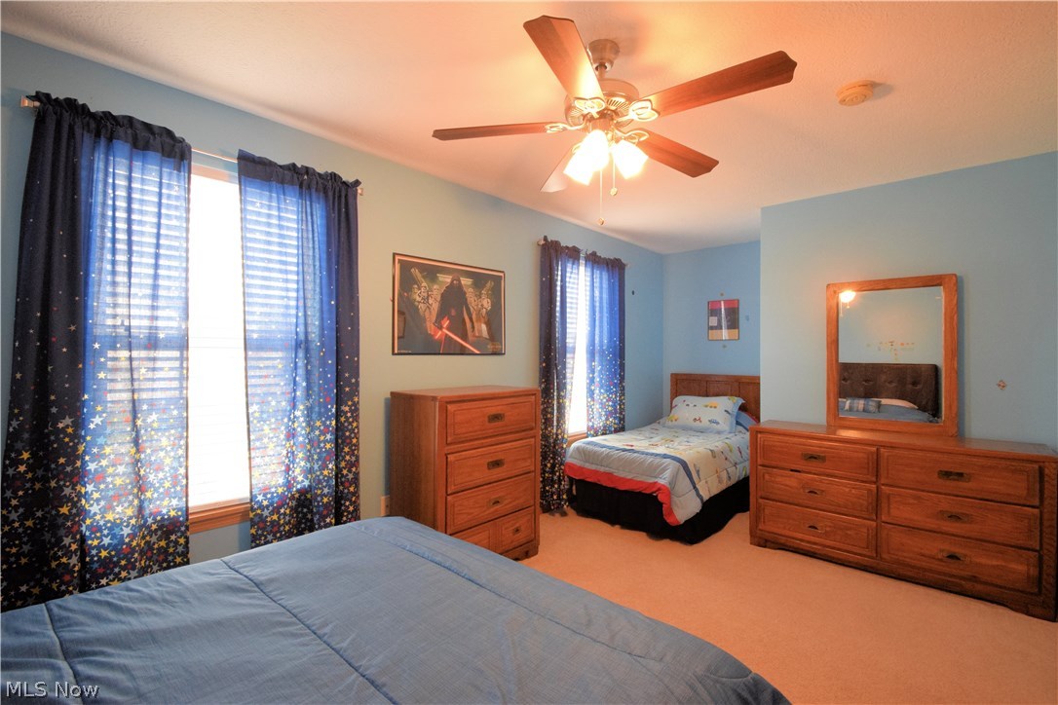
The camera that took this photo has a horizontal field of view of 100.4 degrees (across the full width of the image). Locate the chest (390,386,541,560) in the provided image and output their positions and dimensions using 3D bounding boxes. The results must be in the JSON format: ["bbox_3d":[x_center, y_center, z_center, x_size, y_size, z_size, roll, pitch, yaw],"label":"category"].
[{"bbox_3d":[-0.379,0.779,2.777,0.480,1.078,0.763,0,0,44],"label":"chest"}]

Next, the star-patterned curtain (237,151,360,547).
[{"bbox_3d":[-1.118,0.194,2.215,0.111,2.207,0.565,0,0,44],"label":"star-patterned curtain"}]

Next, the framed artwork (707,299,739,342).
[{"bbox_3d":[2.064,-0.336,4.676,0.293,0.429,0.025,0,0,41],"label":"framed artwork"}]

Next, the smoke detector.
[{"bbox_3d":[1.404,-1.109,1.893,0.139,0.044,0.139,0,0,44],"label":"smoke detector"}]

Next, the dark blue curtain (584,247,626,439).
[{"bbox_3d":[0.721,0.194,4.133,0.111,2.207,0.667,0,0,44],"label":"dark blue curtain"}]

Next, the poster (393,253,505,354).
[{"bbox_3d":[-0.496,-0.292,2.955,0.025,0.615,0.908,0,0,44],"label":"poster"}]

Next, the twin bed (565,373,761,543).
[{"bbox_3d":[1.384,0.757,3.988,1.030,1.055,2.080,0,0,41],"label":"twin bed"}]

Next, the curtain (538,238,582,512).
[{"bbox_3d":[0.253,0.194,3.645,0.111,2.207,0.476,0,0,44],"label":"curtain"}]

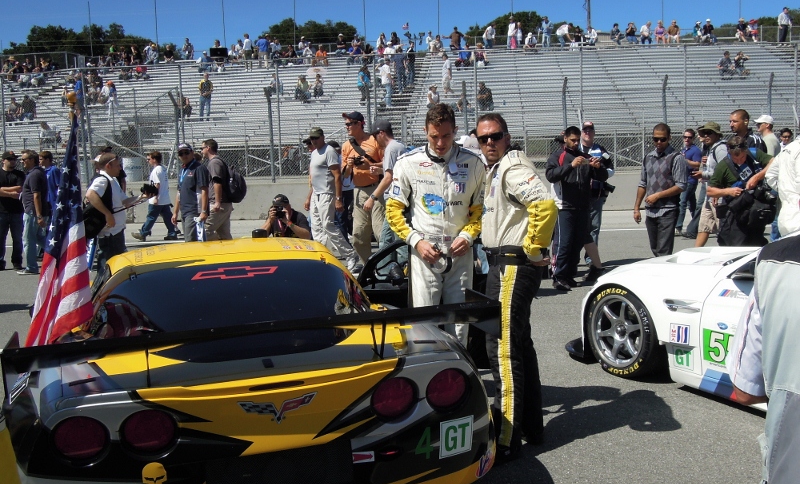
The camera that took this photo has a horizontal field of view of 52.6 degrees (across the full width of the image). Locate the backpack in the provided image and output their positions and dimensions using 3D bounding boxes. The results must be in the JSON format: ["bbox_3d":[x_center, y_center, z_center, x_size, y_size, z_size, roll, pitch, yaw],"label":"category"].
[{"bbox_3d":[-2.348,-0.843,11.650,0.250,0.530,0.330,-1,7,3],"label":"backpack"}]

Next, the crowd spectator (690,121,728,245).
[{"bbox_3d":[3.903,-0.621,10.200,0.600,1.780,0.520,-5,7,-29],"label":"crowd spectator"}]

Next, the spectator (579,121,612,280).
[{"bbox_3d":[2.325,-0.540,9.850,0.540,1.860,0.420,0,6,11],"label":"spectator"}]

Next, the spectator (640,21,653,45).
[{"bbox_3d":[11.428,-9.643,37.500,0.550,1.240,0.720,-4,7,-17],"label":"spectator"}]

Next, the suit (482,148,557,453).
[{"bbox_3d":[0.604,0.315,4.141,0.370,1.540,0.500,-4,7,-22],"label":"suit"}]

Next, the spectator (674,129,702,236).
[{"bbox_3d":[4.779,-0.984,13.400,0.520,1.760,0.500,2,8,34],"label":"spectator"}]

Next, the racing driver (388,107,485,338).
[{"bbox_3d":[0.183,0.164,4.375,0.530,1.810,0.380,-1,7,5],"label":"racing driver"}]

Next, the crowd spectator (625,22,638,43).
[{"bbox_3d":[11.462,-10.215,40.000,0.620,1.250,0.780,-2,6,-3],"label":"crowd spectator"}]

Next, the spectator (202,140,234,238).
[{"bbox_3d":[-2.664,-0.581,11.597,0.480,1.770,0.500,-1,7,3],"label":"spectator"}]

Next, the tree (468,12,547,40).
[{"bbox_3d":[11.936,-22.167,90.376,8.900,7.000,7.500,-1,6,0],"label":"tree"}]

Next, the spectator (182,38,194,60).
[{"bbox_3d":[-11.745,-10.411,45.092,0.520,1.720,0.420,-3,6,-11],"label":"spectator"}]

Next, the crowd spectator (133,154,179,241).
[{"bbox_3d":[-4.535,-0.852,14.831,0.740,1.660,0.500,-1,7,7],"label":"crowd spectator"}]

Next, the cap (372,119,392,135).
[{"bbox_3d":[-0.188,-1.185,8.350,0.250,0.150,0.180,-16,-1,30],"label":"cap"}]

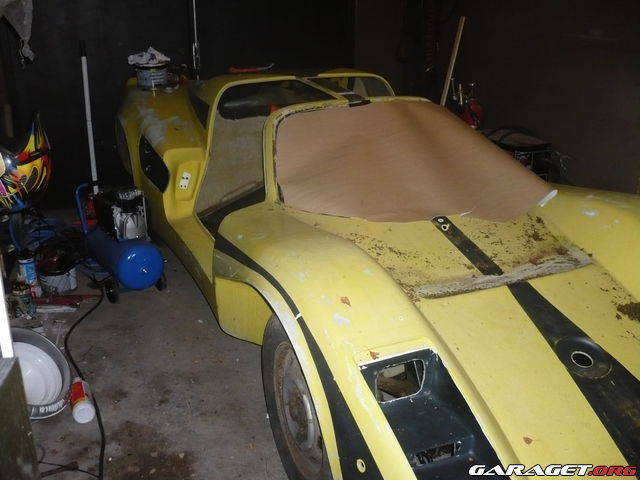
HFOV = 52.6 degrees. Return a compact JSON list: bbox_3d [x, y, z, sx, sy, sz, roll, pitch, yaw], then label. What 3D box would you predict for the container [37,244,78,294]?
[{"bbox_3d":[-1.533,0.178,3.767,0.215,0.220,0.215,-6,18,-19],"label":"container"}]

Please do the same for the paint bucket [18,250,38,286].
[{"bbox_3d":[-1.734,0.166,3.841,0.090,0.200,0.090,-6,18,-19],"label":"paint bucket"}]

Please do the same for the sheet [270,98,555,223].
[{"bbox_3d":[0.338,-0.310,2.606,1.070,0.137,0.815,-8,50,-24],"label":"sheet"}]

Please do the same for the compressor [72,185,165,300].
[{"bbox_3d":[-1.182,-0.007,3.790,0.290,0.560,0.640,-12,21,-34],"label":"compressor"}]

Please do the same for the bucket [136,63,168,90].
[{"bbox_3d":[-1.113,-1.076,4.300,0.200,0.160,0.200,-8,19,-24],"label":"bucket"}]

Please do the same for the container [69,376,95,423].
[{"bbox_3d":[-0.940,0.621,2.552,0.084,0.084,0.240,-7,18,-22],"label":"container"}]

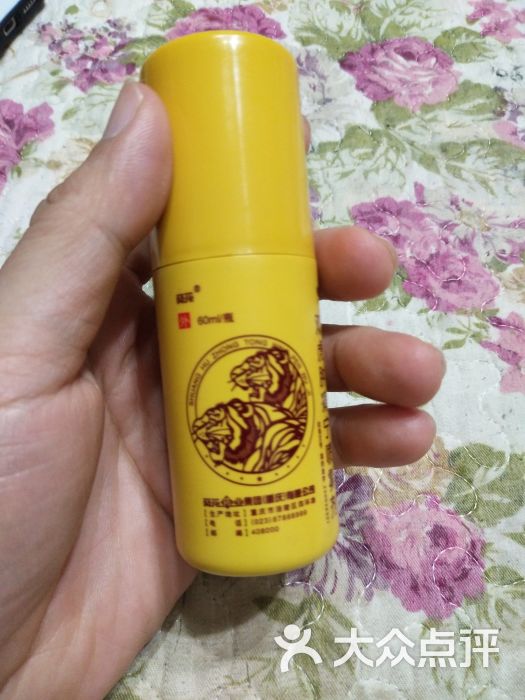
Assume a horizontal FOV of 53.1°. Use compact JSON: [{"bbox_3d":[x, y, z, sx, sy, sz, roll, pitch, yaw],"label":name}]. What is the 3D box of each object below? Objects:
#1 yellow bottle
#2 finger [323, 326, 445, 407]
[{"bbox_3d":[-0.005,-0.009,0.122,0.038,0.038,0.110,-5,91,-10],"label":"yellow bottle"},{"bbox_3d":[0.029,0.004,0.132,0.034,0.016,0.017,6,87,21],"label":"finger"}]

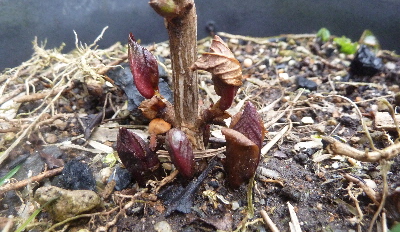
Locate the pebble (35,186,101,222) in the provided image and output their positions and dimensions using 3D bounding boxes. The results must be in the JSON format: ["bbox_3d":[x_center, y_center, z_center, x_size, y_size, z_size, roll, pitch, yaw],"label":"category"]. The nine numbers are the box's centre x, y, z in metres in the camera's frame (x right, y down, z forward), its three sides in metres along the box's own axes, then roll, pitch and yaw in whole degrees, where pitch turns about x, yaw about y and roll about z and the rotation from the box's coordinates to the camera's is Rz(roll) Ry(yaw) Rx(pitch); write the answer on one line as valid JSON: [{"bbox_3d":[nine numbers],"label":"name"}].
[{"bbox_3d":[-0.053,0.035,0.115,0.025,0.012,0.013,0,30,0],"label":"pebble"}]

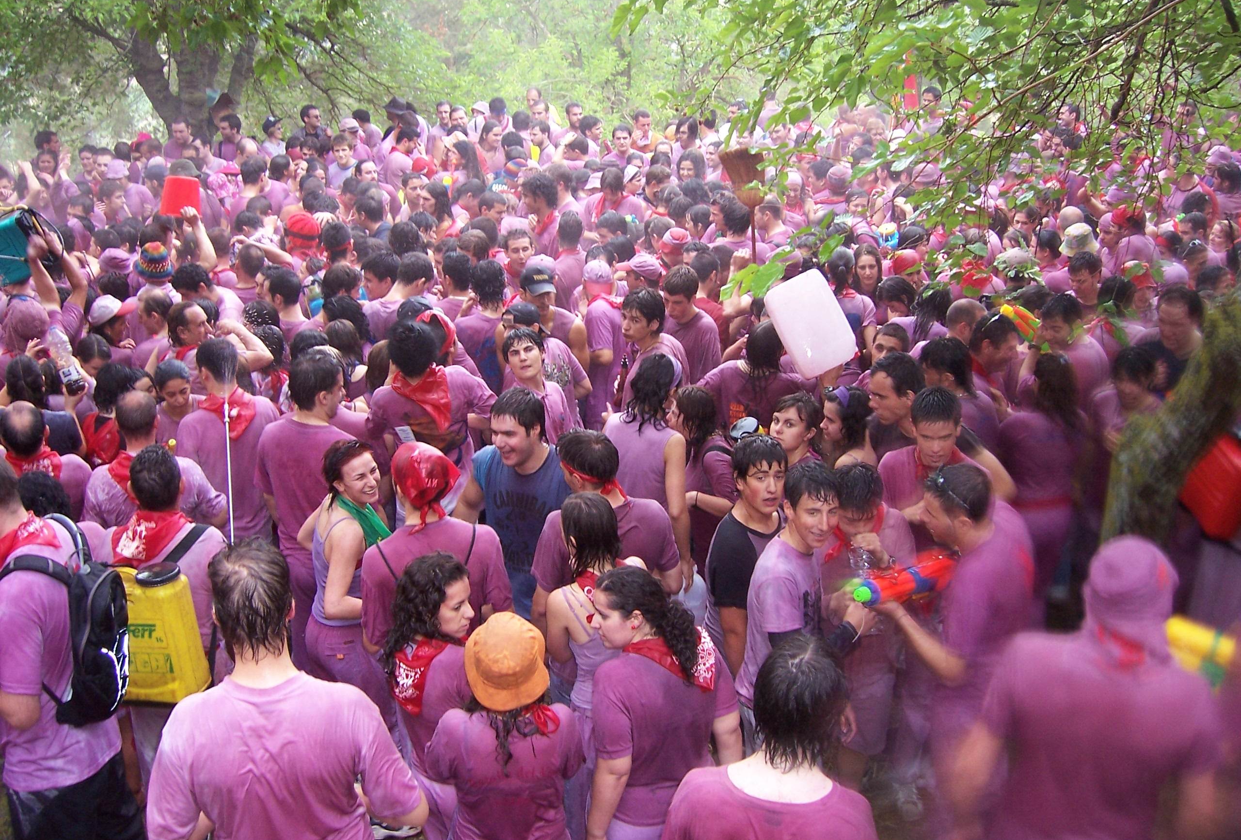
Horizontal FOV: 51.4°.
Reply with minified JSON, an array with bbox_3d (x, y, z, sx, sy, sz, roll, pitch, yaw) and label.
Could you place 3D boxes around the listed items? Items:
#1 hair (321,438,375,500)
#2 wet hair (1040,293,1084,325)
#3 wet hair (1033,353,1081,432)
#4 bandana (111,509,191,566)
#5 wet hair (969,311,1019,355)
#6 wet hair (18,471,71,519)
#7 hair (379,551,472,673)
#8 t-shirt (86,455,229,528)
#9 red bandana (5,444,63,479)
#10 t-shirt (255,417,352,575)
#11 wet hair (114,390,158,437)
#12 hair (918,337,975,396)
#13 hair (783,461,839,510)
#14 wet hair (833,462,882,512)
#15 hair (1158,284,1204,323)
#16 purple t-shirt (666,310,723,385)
[{"bbox_3d":[-0.885,0.159,4.200,0.205,0.210,0.180,15,25,35],"label":"hair"},{"bbox_3d":[1.893,-0.469,5.527,0.200,0.170,0.170,-13,23,-34],"label":"wet hair"},{"bbox_3d":[1.705,-0.108,5.050,0.180,0.290,0.200,-9,22,-23],"label":"wet hair"},{"bbox_3d":[-1.432,0.365,3.947,0.220,0.150,0.180,-5,20,-14],"label":"bandana"},{"bbox_3d":[1.535,-0.356,5.300,0.200,0.170,0.170,3,20,9],"label":"wet hair"},{"bbox_3d":[-1.898,0.260,4.250,0.185,0.220,0.200,-3,20,-9],"label":"wet hair"},{"bbox_3d":[-0.530,0.520,3.520,0.240,0.280,0.210,2,19,6],"label":"hair"},{"bbox_3d":[-1.825,0.423,5.100,0.550,0.680,0.300,2,20,5],"label":"t-shirt"},{"bbox_3d":[-2.183,0.171,4.800,0.230,0.170,0.190,0,20,0],"label":"red bandana"},{"bbox_3d":[-1.203,0.277,4.950,0.460,0.630,0.270,3,20,8],"label":"t-shirt"},{"bbox_3d":[-1.801,-0.020,4.800,0.160,0.170,0.185,0,20,0],"label":"wet hair"},{"bbox_3d":[1.248,-0.206,4.950,0.220,0.220,0.185,-8,20,1],"label":"hair"},{"bbox_3d":[0.622,0.213,4.200,0.180,0.180,0.210,-8,29,-21],"label":"hair"},{"bbox_3d":[0.799,0.227,4.350,0.180,0.190,0.210,3,45,9],"label":"wet hair"},{"bbox_3d":[2.343,-0.477,5.380,0.210,0.180,0.170,-15,24,-37],"label":"hair"},{"bbox_3d":[0.295,-0.160,6.082,0.280,0.660,0.470,-18,26,-42],"label":"purple t-shirt"}]

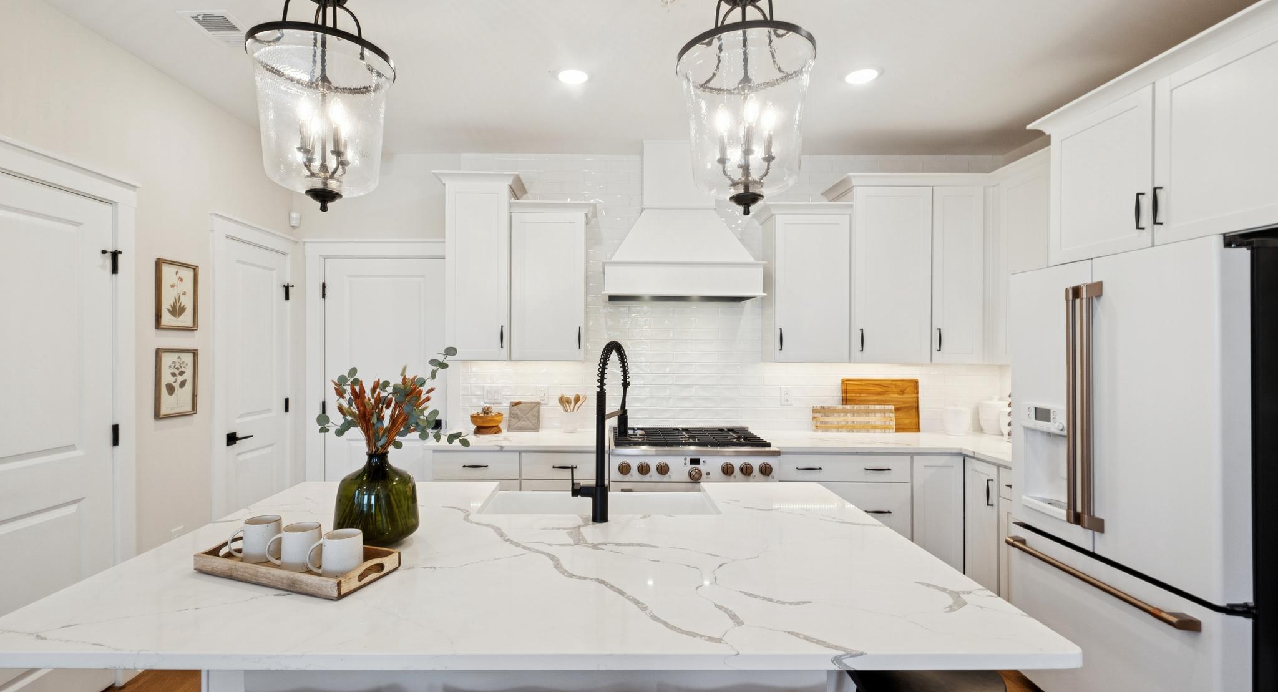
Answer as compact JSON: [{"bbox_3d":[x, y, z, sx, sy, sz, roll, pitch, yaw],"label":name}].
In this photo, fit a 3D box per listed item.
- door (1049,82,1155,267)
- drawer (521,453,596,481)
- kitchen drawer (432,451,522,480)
[{"bbox_3d":[1.904,-0.670,2.213,0.025,0.604,0.457,0,0,-3],"label":"door"},{"bbox_3d":[-0.416,0.667,2.969,0.475,0.147,0.030,0,0,-1],"label":"drawer"},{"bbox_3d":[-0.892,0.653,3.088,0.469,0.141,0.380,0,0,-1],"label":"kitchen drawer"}]

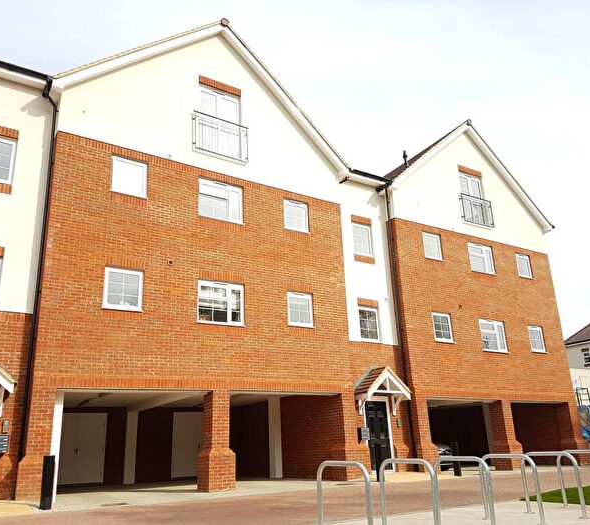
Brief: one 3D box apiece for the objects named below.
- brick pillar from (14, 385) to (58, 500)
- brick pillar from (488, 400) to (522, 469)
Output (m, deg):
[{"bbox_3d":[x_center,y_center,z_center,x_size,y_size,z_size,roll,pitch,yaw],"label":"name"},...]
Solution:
[{"bbox_3d":[-5.288,3.646,10.735,0.600,2.120,0.520,9,-21,-34],"label":"brick pillar"},{"bbox_3d":[7.195,5.903,17.968,0.690,2.180,0.690,9,-21,-31],"label":"brick pillar"}]

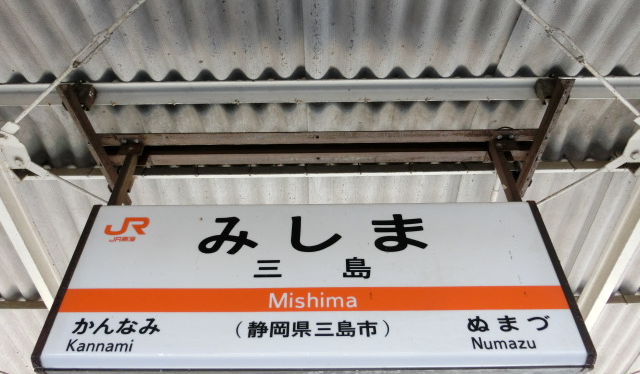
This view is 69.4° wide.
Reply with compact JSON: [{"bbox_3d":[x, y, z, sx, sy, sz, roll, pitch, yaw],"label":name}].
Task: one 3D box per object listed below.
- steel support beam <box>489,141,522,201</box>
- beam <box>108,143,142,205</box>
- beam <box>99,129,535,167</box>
[{"bbox_3d":[0.769,-0.042,1.910,0.052,0.380,0.060,-1,-41,0],"label":"steel support beam"},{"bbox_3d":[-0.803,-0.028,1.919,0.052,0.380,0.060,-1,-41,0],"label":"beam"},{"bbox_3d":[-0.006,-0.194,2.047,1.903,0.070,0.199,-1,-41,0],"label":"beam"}]

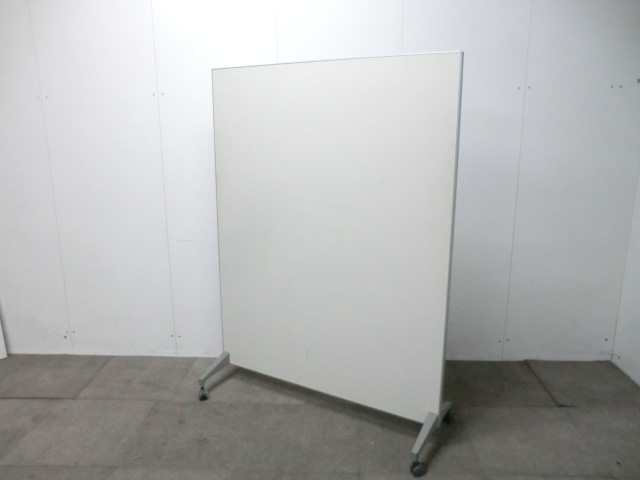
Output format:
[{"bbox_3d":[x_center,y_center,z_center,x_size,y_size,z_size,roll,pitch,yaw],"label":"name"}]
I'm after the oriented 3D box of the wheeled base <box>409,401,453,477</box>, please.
[{"bbox_3d":[0.489,0.817,2.132,0.056,0.168,0.445,8,16,30],"label":"wheeled base"}]

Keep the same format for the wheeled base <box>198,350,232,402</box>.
[{"bbox_3d":[-0.485,0.685,2.703,0.056,0.168,0.445,8,16,30],"label":"wheeled base"}]

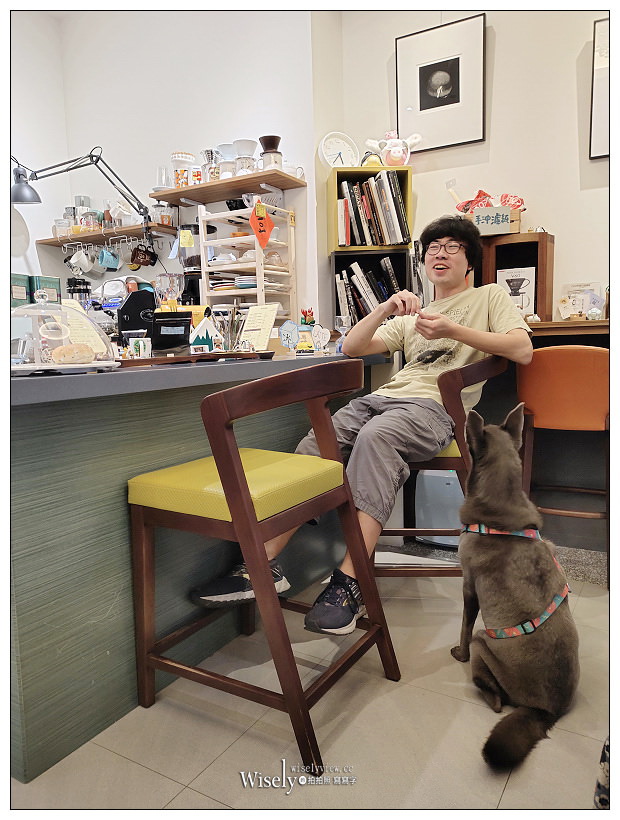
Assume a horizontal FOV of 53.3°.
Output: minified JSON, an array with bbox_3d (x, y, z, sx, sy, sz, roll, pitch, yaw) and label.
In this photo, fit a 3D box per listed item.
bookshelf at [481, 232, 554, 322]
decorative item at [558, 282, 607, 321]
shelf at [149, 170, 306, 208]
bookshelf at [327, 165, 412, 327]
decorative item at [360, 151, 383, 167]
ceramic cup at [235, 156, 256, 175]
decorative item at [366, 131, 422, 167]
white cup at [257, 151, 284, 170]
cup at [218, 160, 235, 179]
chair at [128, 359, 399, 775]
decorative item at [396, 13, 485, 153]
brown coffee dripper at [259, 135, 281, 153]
[{"bbox_3d":[0.913,-0.559,2.711,0.269,0.372,0.190,3,7,31],"label":"bookshelf"},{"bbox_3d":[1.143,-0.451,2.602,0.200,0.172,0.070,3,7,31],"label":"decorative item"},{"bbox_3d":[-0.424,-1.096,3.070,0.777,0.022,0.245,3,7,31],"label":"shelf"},{"bbox_3d":[0.278,-0.737,2.885,0.353,0.700,0.240,-2,6,-4],"label":"bookshelf"},{"bbox_3d":[0.283,-1.132,2.831,0.100,0.098,0.080,-2,6,-4],"label":"decorative item"},{"bbox_3d":[-0.307,-1.142,2.949,0.098,0.100,0.087,-1,6,0],"label":"ceramic cup"},{"bbox_3d":[0.385,-1.177,2.844,0.250,0.180,0.130,-2,6,-4],"label":"decorative item"},{"bbox_3d":[-0.187,-1.136,2.891,0.113,0.095,0.084,-1,6,0],"label":"white cup"},{"bbox_3d":[-0.398,-1.144,3.004,0.090,0.096,0.080,-1,6,0],"label":"cup"},{"bbox_3d":[-0.104,0.324,1.651,0.560,0.905,0.485,3,7,31],"label":"chair"},{"bbox_3d":[0.602,-1.494,2.865,0.421,0.528,0.030,3,7,31],"label":"decorative item"},{"bbox_3d":[-0.181,-1.194,2.800,0.100,0.077,0.100,-1,7,0],"label":"brown coffee dripper"}]

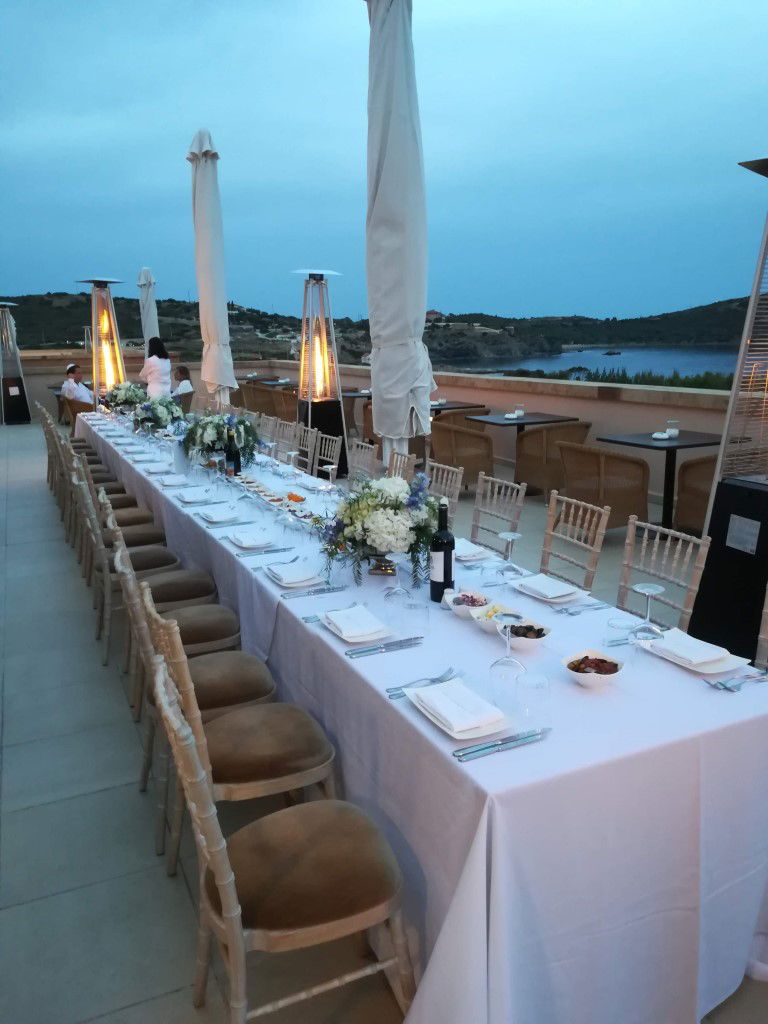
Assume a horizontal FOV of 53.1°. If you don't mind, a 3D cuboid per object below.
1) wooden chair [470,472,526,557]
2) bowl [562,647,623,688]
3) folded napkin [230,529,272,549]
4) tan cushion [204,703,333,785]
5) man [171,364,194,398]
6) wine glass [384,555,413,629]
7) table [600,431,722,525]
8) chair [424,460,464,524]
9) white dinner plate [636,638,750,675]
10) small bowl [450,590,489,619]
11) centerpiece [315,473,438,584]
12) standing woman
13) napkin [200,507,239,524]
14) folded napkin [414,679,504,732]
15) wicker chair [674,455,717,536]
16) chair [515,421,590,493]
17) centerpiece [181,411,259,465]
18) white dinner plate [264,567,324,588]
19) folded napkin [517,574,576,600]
[{"bbox_3d":[0.393,0.303,3.800,0.440,0.920,0.405,-4,13,-22],"label":"wooden chair"},{"bbox_3d":[0.503,0.382,1.837,0.125,0.062,0.125,-5,14,-26],"label":"bowl"},{"bbox_3d":[-0.529,0.102,3.042,0.125,0.025,0.180,-6,14,-25],"label":"folded napkin"},{"bbox_3d":[-0.354,0.636,2.120,0.365,0.050,0.375,-6,14,-25],"label":"tan cushion"},{"bbox_3d":[-3.177,-1.581,11.500,0.720,1.200,0.500,-2,13,-12],"label":"man"},{"bbox_3d":[0.045,0.222,2.228,0.080,0.200,0.080,1,12,0],"label":"wine glass"},{"bbox_3d":[2.311,-0.223,6.250,0.820,0.750,0.820,-6,14,-25],"label":"table"},{"bbox_3d":[0.118,0.203,4.075,0.440,0.910,0.400,-6,14,-25],"label":"chair"},{"bbox_3d":[0.766,0.350,1.920,0.168,0.028,0.225,-6,14,-25],"label":"white dinner plate"},{"bbox_3d":[0.241,0.277,2.263,0.107,0.056,0.113,0,13,0],"label":"small bowl"},{"bbox_3d":[-0.024,0.038,2.662,0.400,0.345,0.390,0,13,0],"label":"centerpiece"},{"bbox_3d":[-3.328,-1.747,11.300,0.500,1.630,0.360,-4,13,-18],"label":"standing woman"},{"bbox_3d":[-0.725,0.014,3.398,0.127,0.022,0.195,-6,14,-25],"label":"napkin"},{"bbox_3d":[0.152,0.407,1.601,0.127,0.022,0.195,-6,14,-25],"label":"folded napkin"},{"bbox_3d":[2.831,-0.122,6.219,0.590,0.780,0.590,-7,14,-31],"label":"wicker chair"},{"bbox_3d":[1.688,-0.506,7.506,0.570,0.780,0.580,-6,14,-25],"label":"chair"},{"bbox_3d":[-1.011,-0.423,4.783,0.440,0.360,0.440,-5,14,-26],"label":"centerpiece"},{"bbox_3d":[-0.303,0.222,2.629,0.150,0.023,0.240,-5,14,-26],"label":"white dinner plate"},{"bbox_3d":[0.507,0.241,2.440,0.128,0.022,0.188,-6,14,-26],"label":"folded napkin"}]

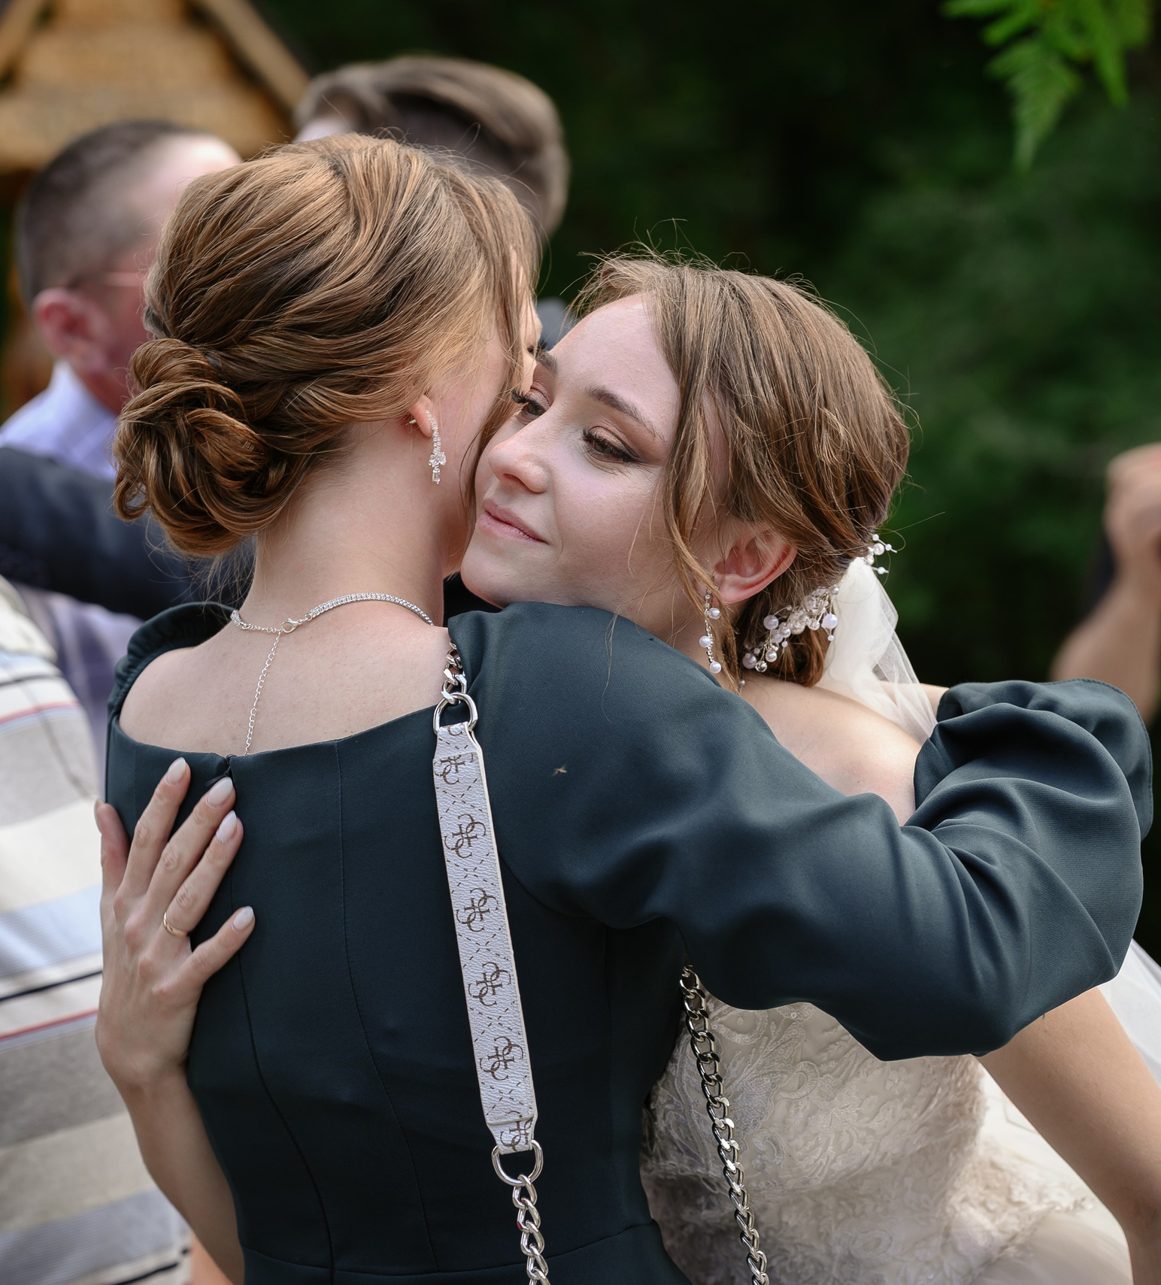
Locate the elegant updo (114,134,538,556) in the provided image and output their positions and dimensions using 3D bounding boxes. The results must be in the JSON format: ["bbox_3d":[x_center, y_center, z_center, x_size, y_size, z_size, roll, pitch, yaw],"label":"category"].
[{"bbox_3d":[-0.147,-0.171,2.600,0.245,0.245,0.195,-2,3,-45],"label":"elegant updo"}]

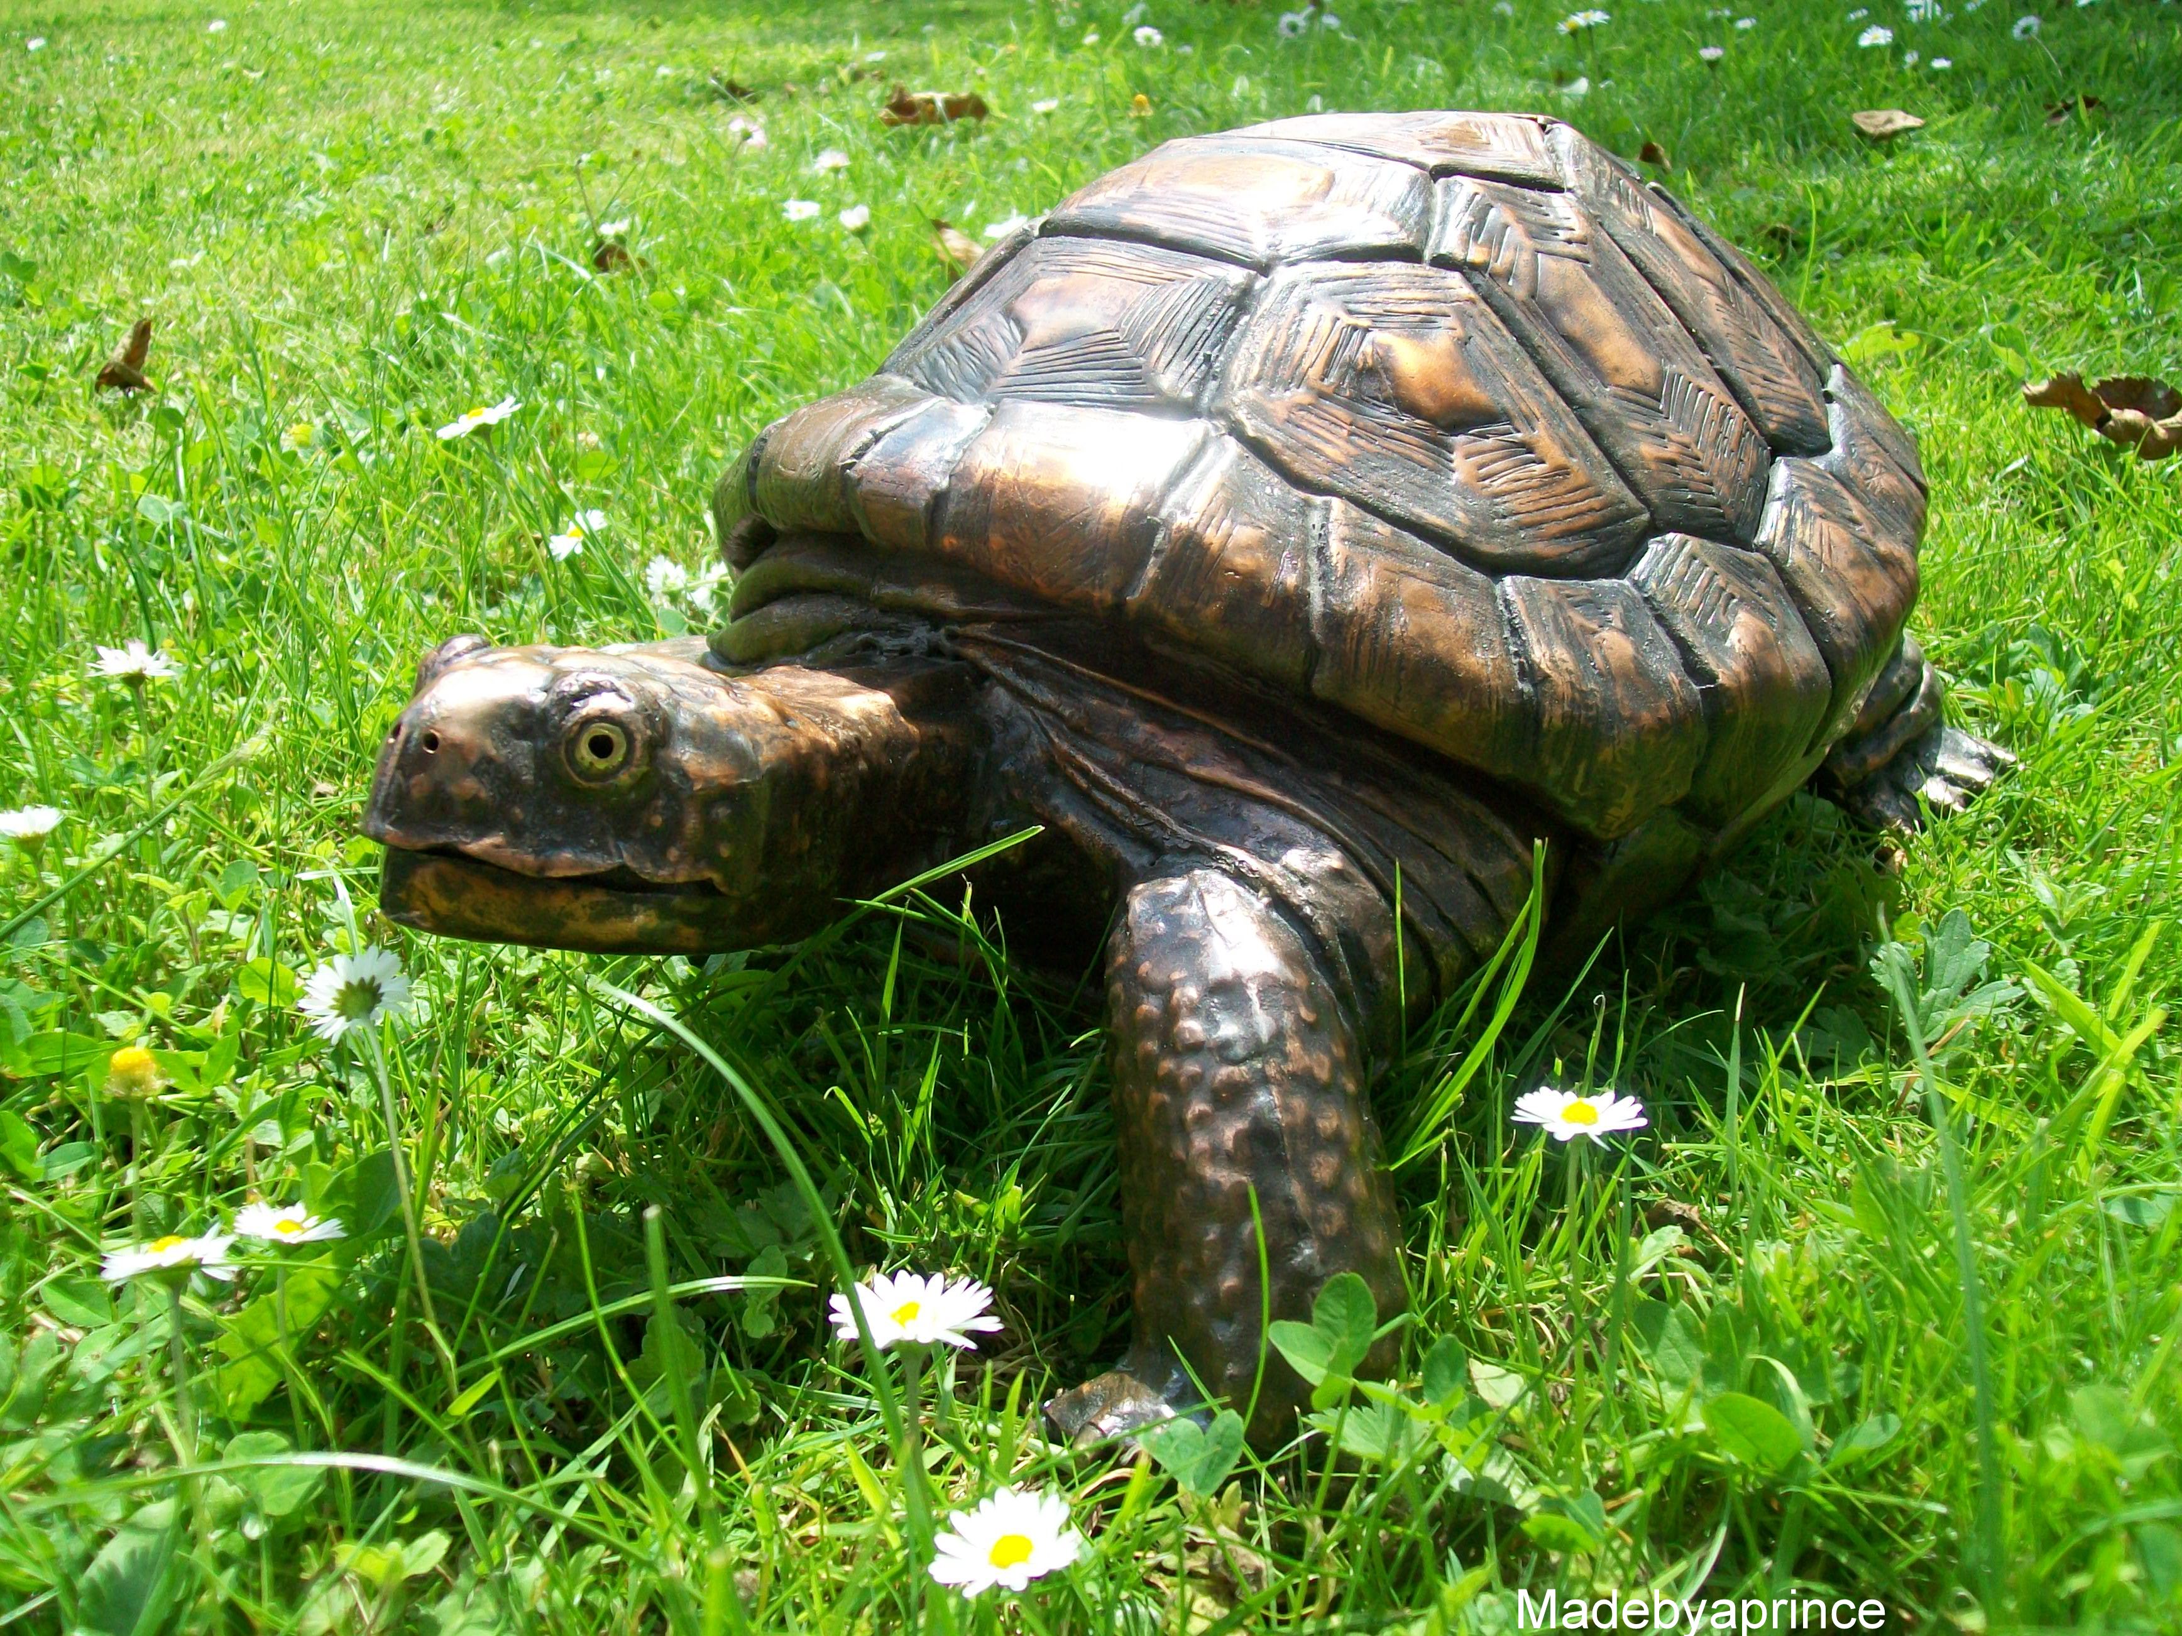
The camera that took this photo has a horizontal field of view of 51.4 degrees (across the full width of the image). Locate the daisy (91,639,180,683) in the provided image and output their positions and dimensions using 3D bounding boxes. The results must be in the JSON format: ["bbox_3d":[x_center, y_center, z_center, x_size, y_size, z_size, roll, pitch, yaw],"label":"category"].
[{"bbox_3d":[-0.248,-0.041,0.590,0.023,0.009,0.023,-7,18,-22],"label":"daisy"}]

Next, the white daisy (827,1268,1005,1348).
[{"bbox_3d":[-0.026,0.072,0.330,0.025,0.010,0.025,2,16,-1],"label":"white daisy"}]

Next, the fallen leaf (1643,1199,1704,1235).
[{"bbox_3d":[0.105,0.072,0.410,0.011,0.005,0.009,8,27,16],"label":"fallen leaf"}]

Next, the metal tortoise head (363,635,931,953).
[{"bbox_3d":[-0.086,-0.005,0.445,0.106,0.055,0.058,-12,21,-34],"label":"metal tortoise head"}]

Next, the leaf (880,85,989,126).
[{"bbox_3d":[-0.108,-0.496,1.580,0.074,0.024,0.036,-2,26,-3],"label":"leaf"}]

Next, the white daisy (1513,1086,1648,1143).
[{"bbox_3d":[0.086,0.052,0.400,0.024,0.009,0.024,0,18,0],"label":"white daisy"}]

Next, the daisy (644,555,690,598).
[{"bbox_3d":[-0.138,-0.079,0.740,0.017,0.017,0.009,-18,35,-33],"label":"daisy"}]

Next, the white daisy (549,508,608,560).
[{"bbox_3d":[-0.161,-0.089,0.710,0.021,0.007,0.021,-41,34,-5],"label":"white daisy"}]

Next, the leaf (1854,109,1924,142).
[{"bbox_3d":[0.527,-0.458,1.500,0.046,0.016,0.034,8,27,17],"label":"leaf"}]

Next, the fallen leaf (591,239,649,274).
[{"bbox_3d":[-0.250,-0.297,1.200,0.034,0.018,0.026,0,26,0],"label":"fallen leaf"}]

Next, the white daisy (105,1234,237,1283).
[{"bbox_3d":[-0.157,0.075,0.385,0.024,0.009,0.024,-7,4,3],"label":"white daisy"}]

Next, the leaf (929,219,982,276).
[{"bbox_3d":[-0.069,-0.295,1.180,0.040,0.027,0.030,0,26,0],"label":"leaf"}]

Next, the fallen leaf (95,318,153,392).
[{"bbox_3d":[-0.426,-0.204,1.000,0.022,0.027,0.024,-10,27,-21],"label":"fallen leaf"}]

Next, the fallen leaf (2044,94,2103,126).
[{"bbox_3d":[0.671,-0.483,1.550,0.040,0.018,0.030,10,27,20],"label":"fallen leaf"}]

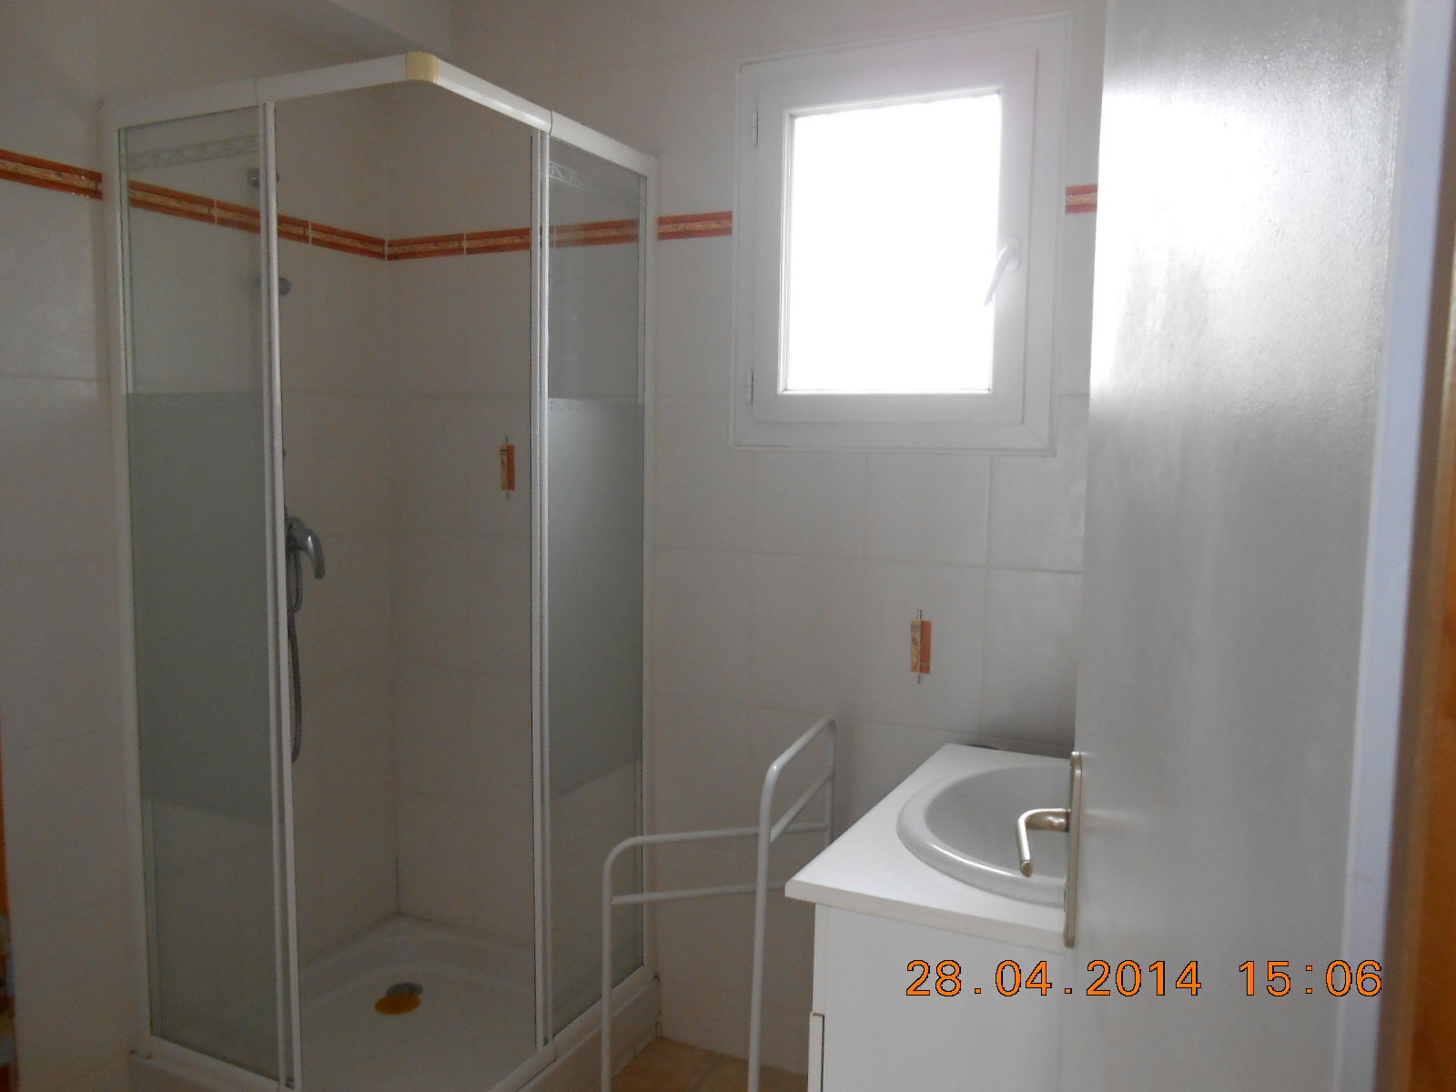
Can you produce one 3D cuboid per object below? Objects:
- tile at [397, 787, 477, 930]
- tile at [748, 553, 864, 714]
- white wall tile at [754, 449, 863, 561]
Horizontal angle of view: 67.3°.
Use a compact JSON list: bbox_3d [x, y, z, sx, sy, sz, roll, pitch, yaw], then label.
[{"bbox_3d":[-0.748,0.803,2.804,0.248,0.331,0.010,4,6,25],"label":"tile"},{"bbox_3d":[0.164,0.186,2.309,0.251,0.331,0.010,4,6,25],"label":"tile"},{"bbox_3d":[0.169,-0.090,2.281,0.251,0.219,0.010,4,6,25],"label":"white wall tile"}]

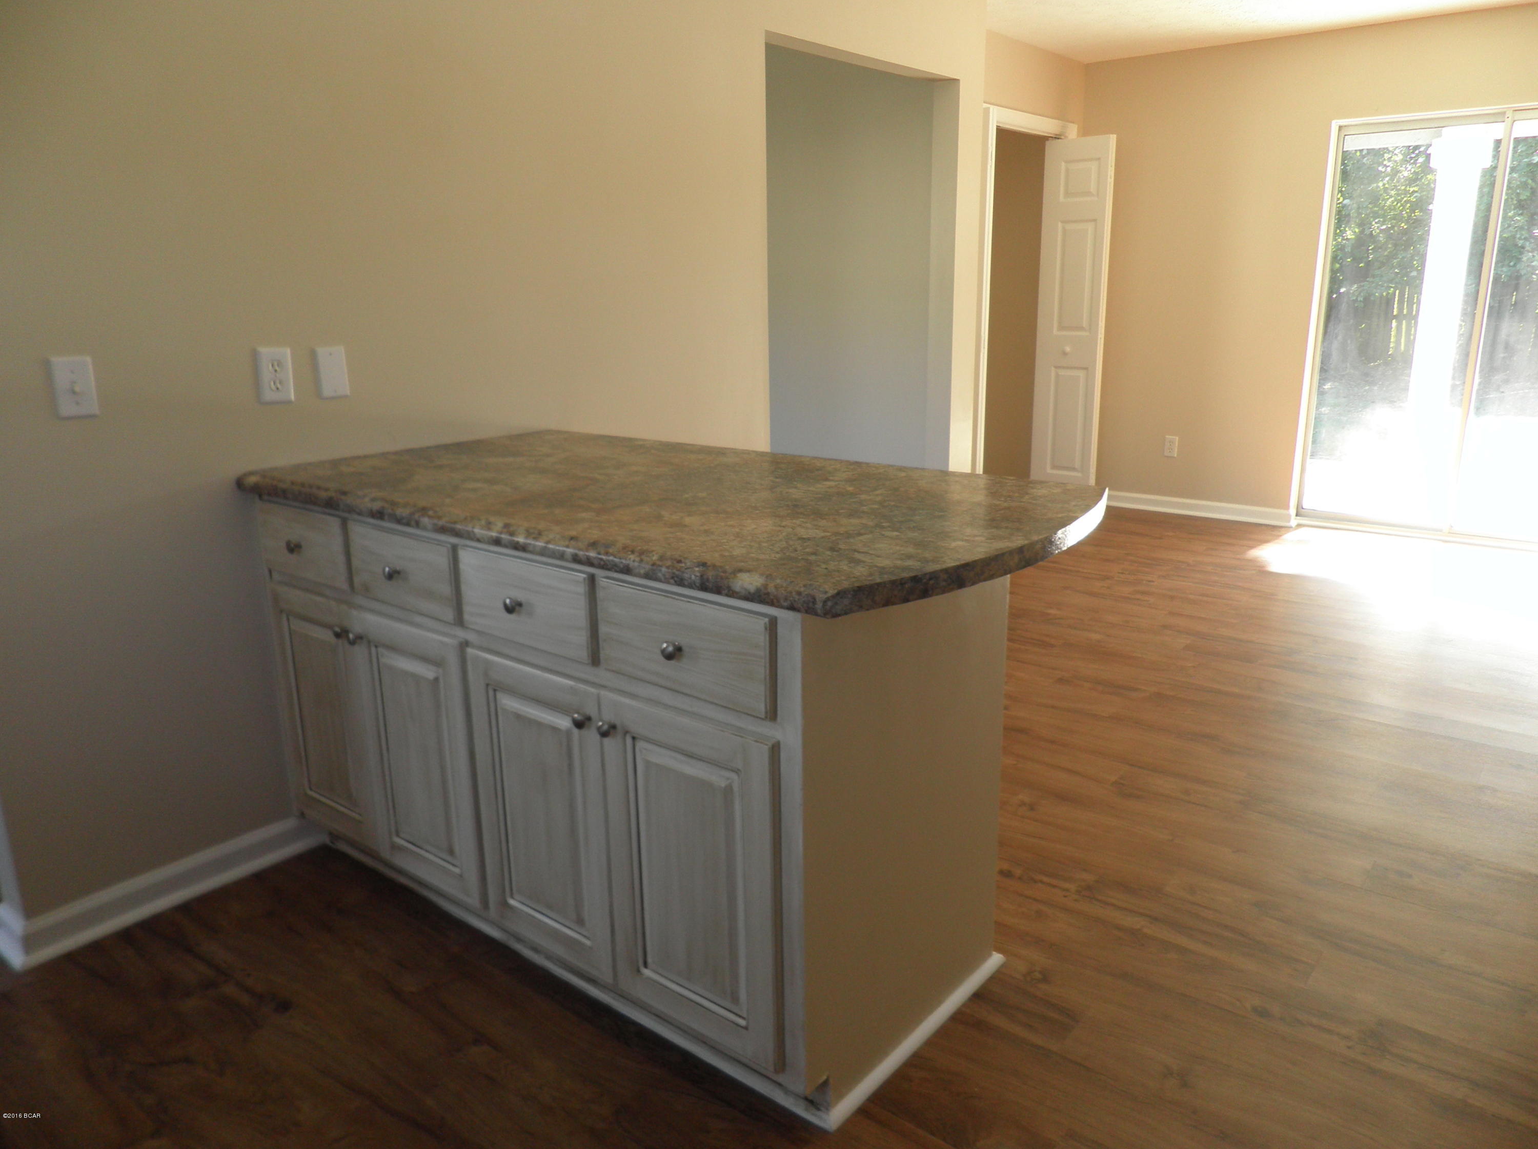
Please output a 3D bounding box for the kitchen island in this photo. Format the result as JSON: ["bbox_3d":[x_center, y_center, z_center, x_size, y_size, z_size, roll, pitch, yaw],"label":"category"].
[{"bbox_3d":[-0.223,0.257,2.216,1.673,0.909,0.912,11,19,38],"label":"kitchen island"}]

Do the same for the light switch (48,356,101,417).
[{"bbox_3d":[-1.323,-0.357,2.038,0.014,0.115,0.071,11,19,38],"label":"light switch"}]

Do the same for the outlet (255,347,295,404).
[{"bbox_3d":[-1.076,-0.434,2.332,0.010,0.115,0.071,11,19,38],"label":"outlet"}]

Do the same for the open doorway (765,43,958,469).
[{"bbox_3d":[0.345,-0.851,4.122,0.126,2.077,1.227,11,19,38],"label":"open doorway"}]

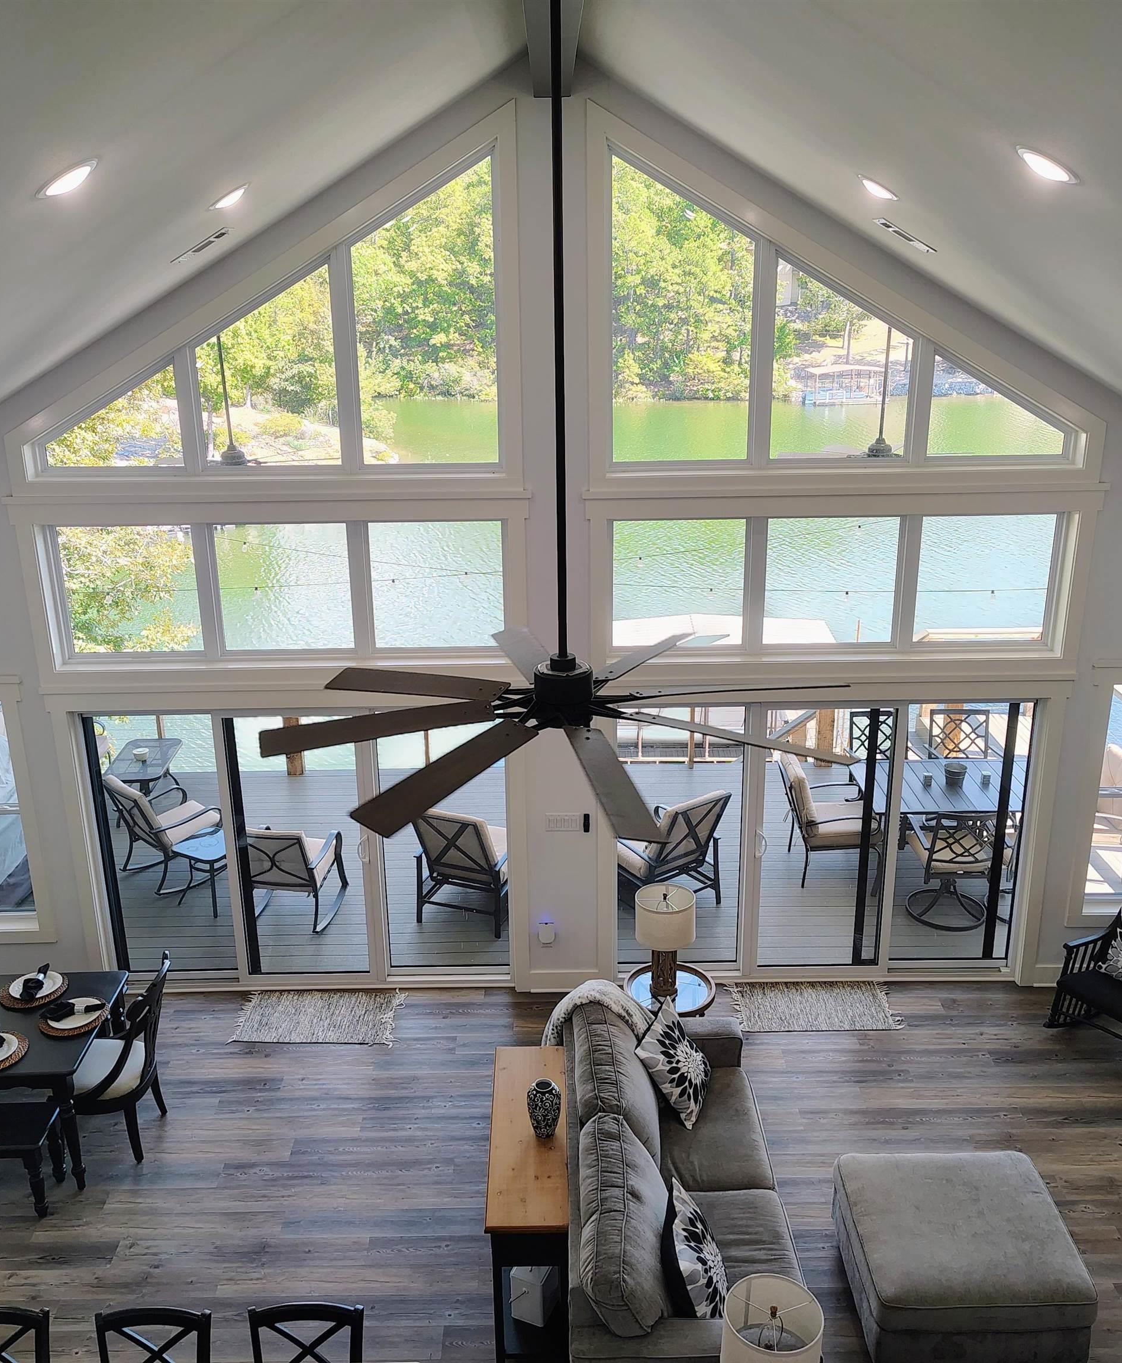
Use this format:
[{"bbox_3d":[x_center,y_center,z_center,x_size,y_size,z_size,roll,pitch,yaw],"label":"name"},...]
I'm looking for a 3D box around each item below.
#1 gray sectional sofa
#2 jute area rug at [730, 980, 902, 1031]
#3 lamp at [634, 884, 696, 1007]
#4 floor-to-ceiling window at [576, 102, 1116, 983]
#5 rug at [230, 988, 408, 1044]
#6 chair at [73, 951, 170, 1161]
[{"bbox_3d":[0.548,2.504,6.111,1.020,0.920,2.300,-1,19,0],"label":"gray sectional sofa"},{"bbox_3d":[1.617,2.062,8.008,1.020,0.010,0.550,-1,19,0],"label":"jute area rug"},{"bbox_3d":[0.582,1.491,7.058,0.335,0.600,0.335,-1,19,0],"label":"lamp"},{"bbox_3d":[1.698,-0.570,7.738,3.020,5.540,0.150,-1,19,1],"label":"floor-to-ceiling window"},{"bbox_3d":[-1.619,2.240,8.401,1.050,0.012,0.580,-1,19,1],"label":"rug"},{"bbox_3d":[-2.400,2.031,6.728,0.580,1.010,0.520,-1,19,0],"label":"chair"}]

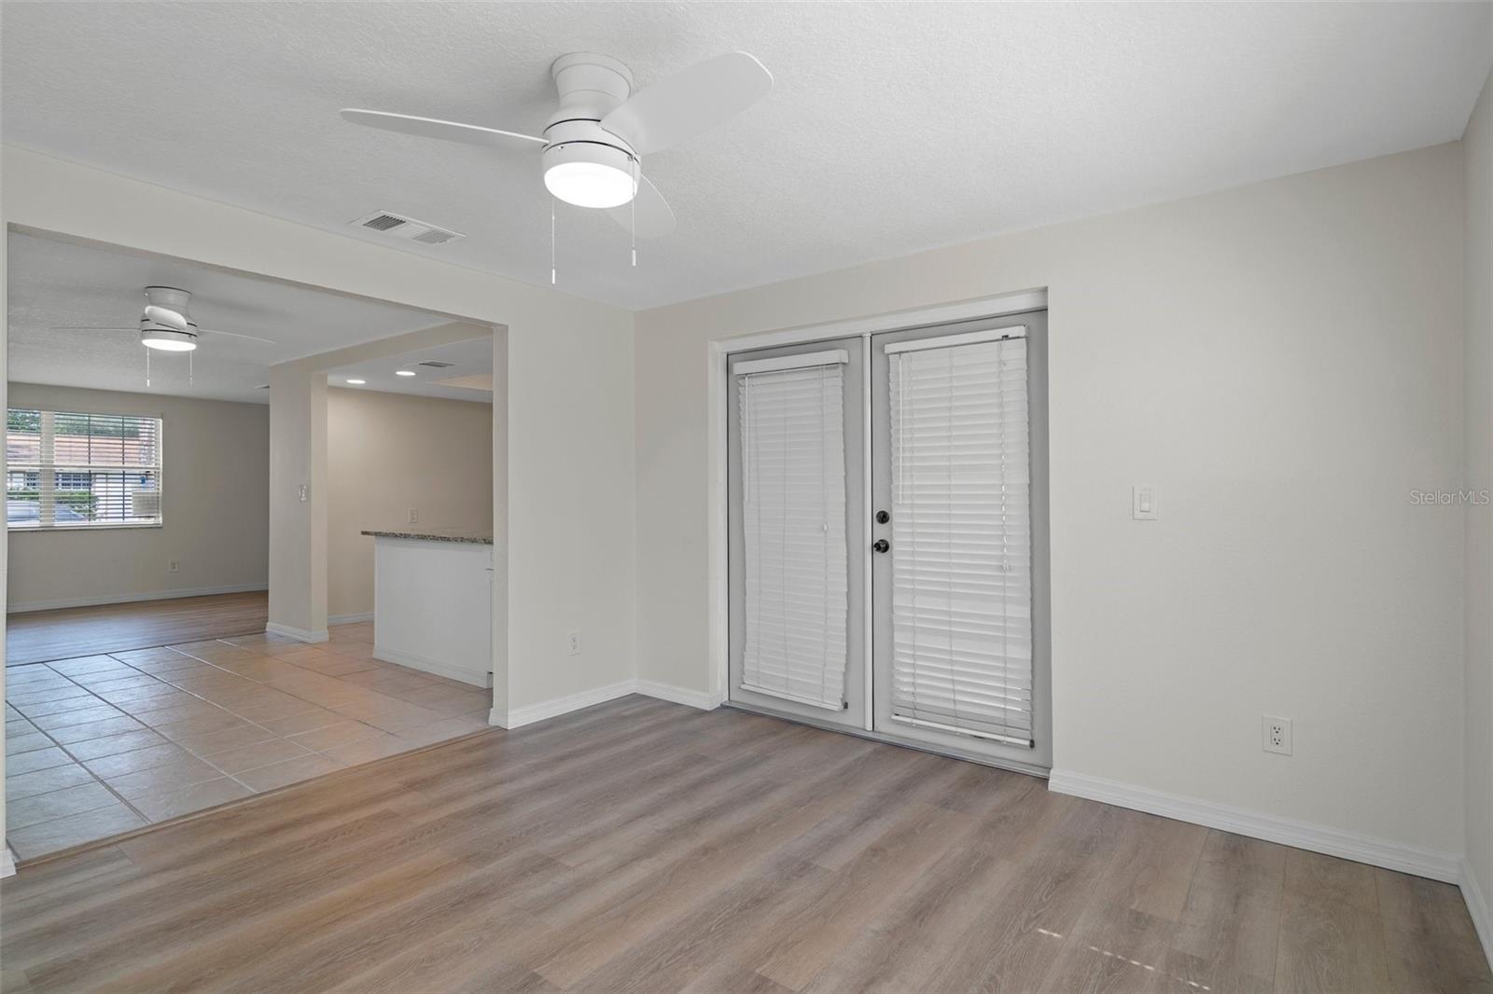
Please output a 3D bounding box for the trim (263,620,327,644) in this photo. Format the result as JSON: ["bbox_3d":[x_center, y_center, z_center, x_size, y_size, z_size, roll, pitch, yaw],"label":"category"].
[{"bbox_3d":[-3.888,1.155,6.080,0.920,0.090,0.140,0,0,36],"label":"trim"}]

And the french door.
[{"bbox_3d":[0.616,0.184,3.559,1.790,2.020,0.090,0,0,36],"label":"french door"}]

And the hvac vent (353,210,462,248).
[{"bbox_3d":[-1.410,-1.115,2.963,0.255,0.018,0.360,0,0,36],"label":"hvac vent"}]

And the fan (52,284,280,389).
[{"bbox_3d":[-3.228,-0.890,3.923,1.060,0.530,1.020,0,0,-27],"label":"fan"}]

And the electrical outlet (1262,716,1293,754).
[{"bbox_3d":[1.852,0.835,2.458,0.081,0.125,0.009,0,0,36],"label":"electrical outlet"}]

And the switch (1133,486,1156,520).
[{"bbox_3d":[1.525,0.023,2.695,0.081,0.125,0.011,0,0,36],"label":"switch"}]

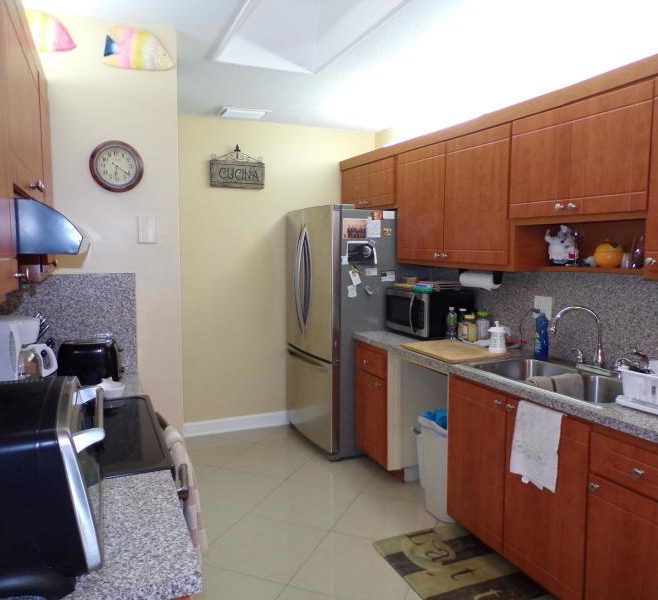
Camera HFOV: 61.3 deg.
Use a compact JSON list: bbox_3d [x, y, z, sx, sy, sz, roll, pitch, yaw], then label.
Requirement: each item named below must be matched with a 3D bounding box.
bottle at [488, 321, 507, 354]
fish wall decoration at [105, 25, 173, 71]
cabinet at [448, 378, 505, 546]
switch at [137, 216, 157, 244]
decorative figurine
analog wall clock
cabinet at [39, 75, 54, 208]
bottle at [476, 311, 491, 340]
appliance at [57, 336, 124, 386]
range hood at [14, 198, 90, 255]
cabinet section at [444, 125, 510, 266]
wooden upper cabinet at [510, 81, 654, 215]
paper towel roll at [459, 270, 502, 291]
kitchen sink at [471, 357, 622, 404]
[{"bbox_3d":[0.940,0.200,3.075,0.095,0.172,0.095,3,6,26],"label":"bottle"},{"bbox_3d":[-0.850,-1.135,2.497,0.310,0.183,0.025,-2,6,-23],"label":"fish wall decoration"},{"bbox_3d":[0.962,0.765,2.786,0.554,0.740,0.429,-2,6,-23],"label":"cabinet"},{"bbox_3d":[-0.830,-0.320,2.541,0.080,0.123,0.010,-2,6,-23],"label":"switch"},{"bbox_3d":[1.162,-0.274,2.785,0.153,0.210,0.124,2,6,22],"label":"decorative figurine"},{"bbox_3d":[-0.945,-0.593,2.474,0.225,0.225,0.040,-2,6,-24],"label":"analog wall clock"},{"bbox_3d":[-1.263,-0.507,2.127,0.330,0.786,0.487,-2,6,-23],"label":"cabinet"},{"bbox_3d":[0.955,0.167,3.430,0.078,0.178,0.078,-2,6,-23],"label":"bottle"},{"bbox_3d":[-1.005,0.264,2.354,0.260,0.185,0.165,-2,5,-22],"label":"appliance"},{"bbox_3d":[-0.933,-0.193,1.544,0.475,0.135,0.765,-2,5,-22],"label":"range hood"},{"bbox_3d":[0.960,-0.570,3.155,0.320,0.749,0.572,-3,6,-23],"label":"cabinet section"},{"bbox_3d":[1.228,-0.629,2.540,0.335,0.500,0.762,-2,6,-24],"label":"wooden upper cabinet"},{"bbox_3d":[0.912,-0.117,3.348,0.099,0.099,0.282,-2,6,-23],"label":"paper towel roll"},{"bbox_3d":[1.076,0.433,2.494,0.540,0.190,0.830,-2,6,-24],"label":"kitchen sink"}]

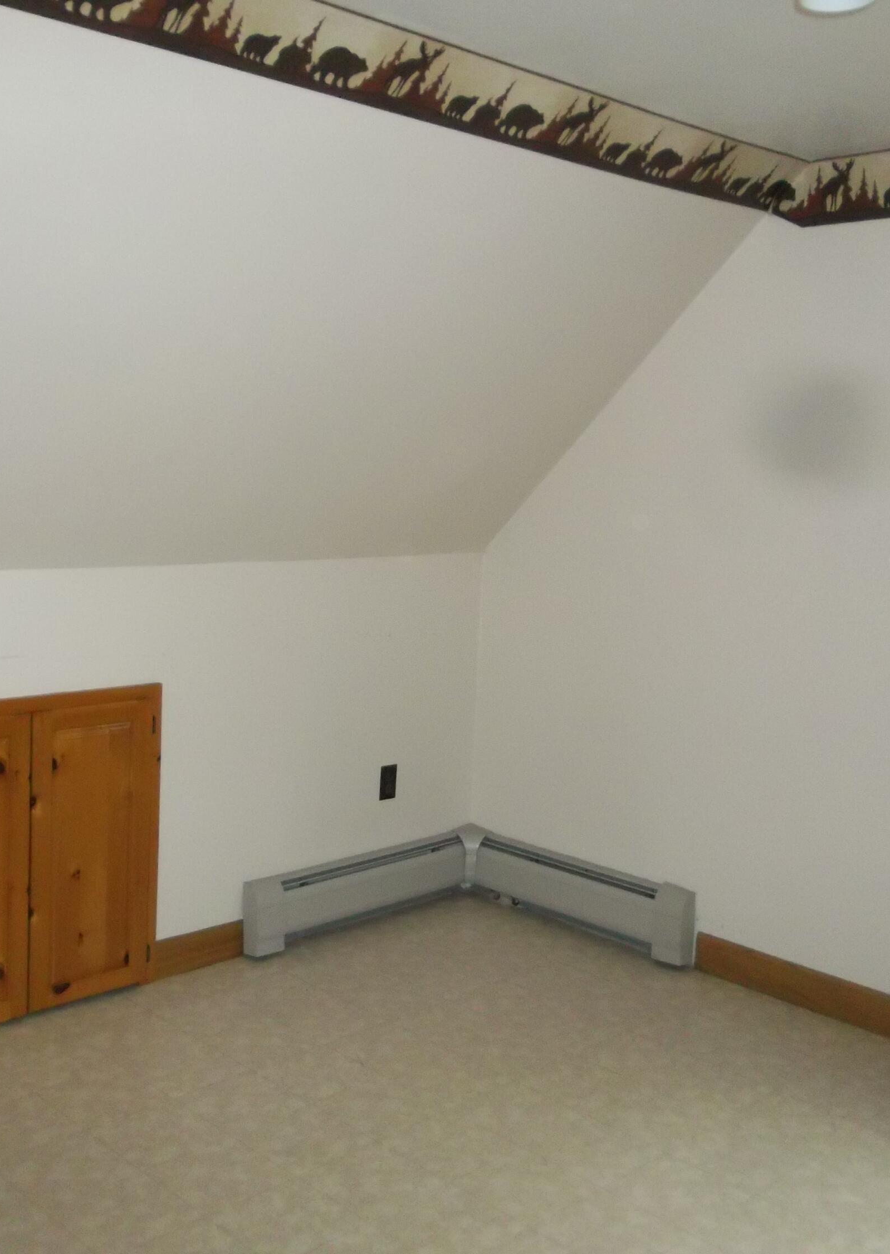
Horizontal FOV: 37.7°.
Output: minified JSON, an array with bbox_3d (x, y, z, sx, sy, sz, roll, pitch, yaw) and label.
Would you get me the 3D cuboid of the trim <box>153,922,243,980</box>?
[{"bbox_3d":[-0.751,0.981,3.961,0.307,0.124,0.018,-5,10,-42],"label":"trim"}]

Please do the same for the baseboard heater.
[{"bbox_3d":[0.085,0.933,4.093,1.085,0.250,0.974,-5,10,-44],"label":"baseboard heater"}]

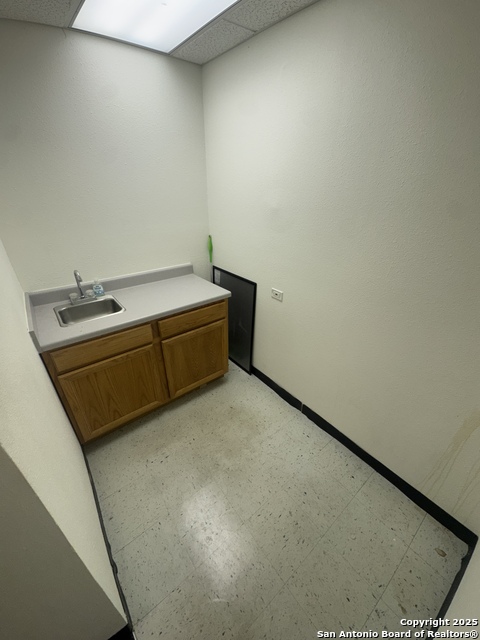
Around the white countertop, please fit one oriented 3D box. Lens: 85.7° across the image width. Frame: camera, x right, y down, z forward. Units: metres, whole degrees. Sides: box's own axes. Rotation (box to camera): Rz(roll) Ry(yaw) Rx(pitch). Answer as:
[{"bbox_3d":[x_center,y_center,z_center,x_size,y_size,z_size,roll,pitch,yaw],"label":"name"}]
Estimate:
[{"bbox_3d":[-0.767,-0.178,1.926,1.276,0.135,0.637,-20,34,-33],"label":"white countertop"}]

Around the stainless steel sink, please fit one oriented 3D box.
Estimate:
[{"bbox_3d":[-1.036,-0.008,1.819,0.387,0.156,0.341,-20,34,-33],"label":"stainless steel sink"}]

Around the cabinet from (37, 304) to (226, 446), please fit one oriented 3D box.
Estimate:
[{"bbox_3d":[-0.778,0.263,2.159,1.236,0.862,0.607,-20,34,-33],"label":"cabinet"}]

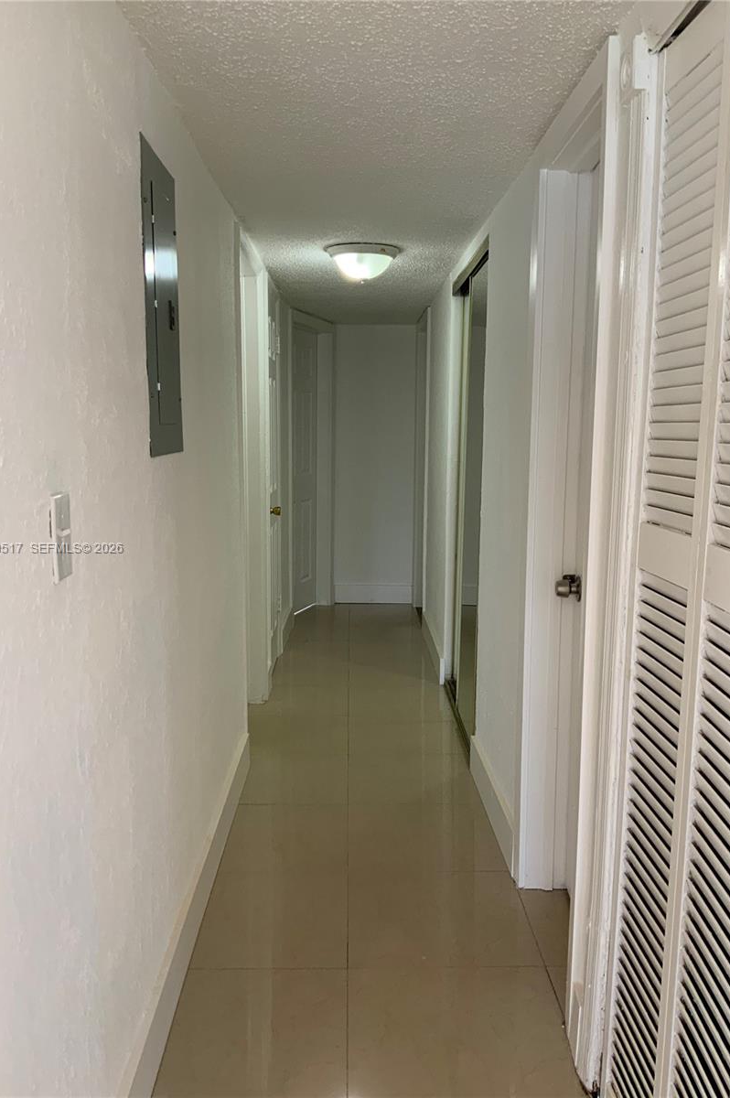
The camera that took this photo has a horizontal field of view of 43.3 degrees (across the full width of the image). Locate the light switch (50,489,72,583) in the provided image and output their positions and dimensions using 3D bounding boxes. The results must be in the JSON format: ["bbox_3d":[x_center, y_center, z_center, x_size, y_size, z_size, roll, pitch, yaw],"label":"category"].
[{"bbox_3d":[-0.429,-0.017,1.304,0.014,0.116,0.065,0,8,-1],"label":"light switch"}]

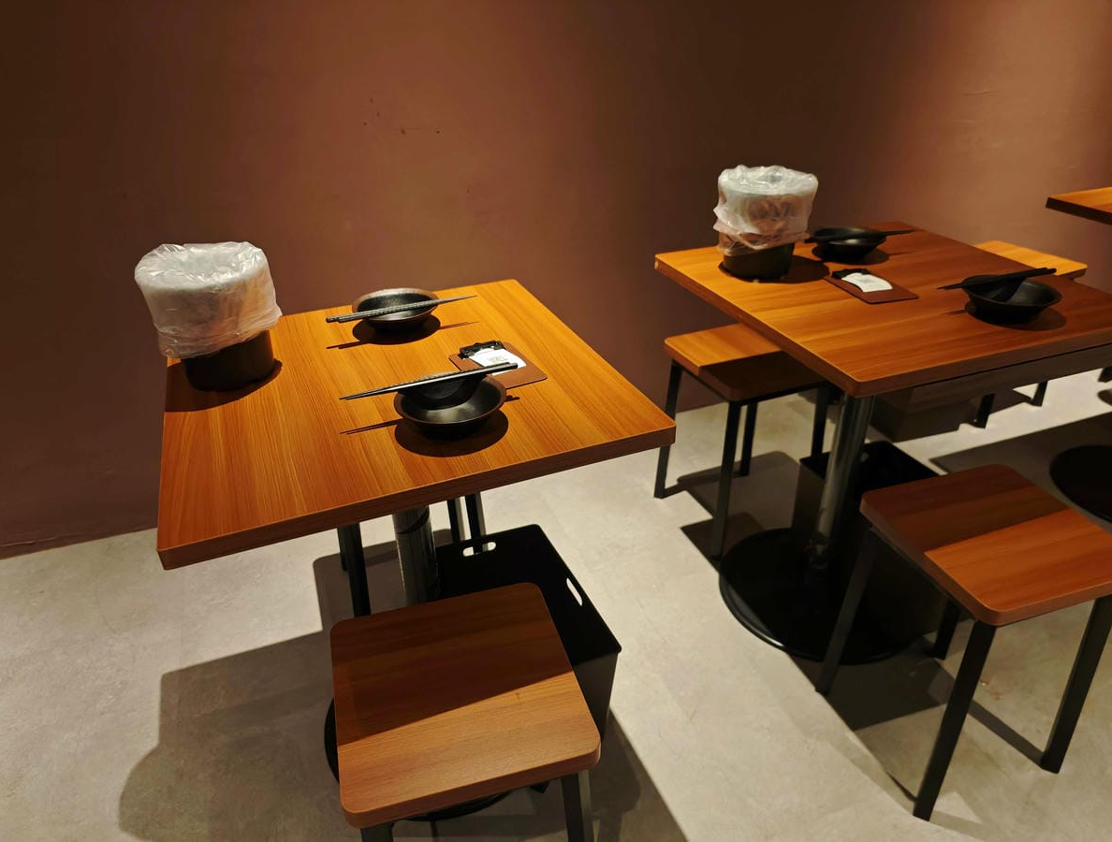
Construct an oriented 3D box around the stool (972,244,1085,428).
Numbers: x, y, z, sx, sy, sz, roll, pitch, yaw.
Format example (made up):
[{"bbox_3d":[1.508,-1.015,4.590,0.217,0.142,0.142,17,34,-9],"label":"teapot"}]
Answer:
[{"bbox_3d":[1.379,-0.279,2.371,0.297,0.475,0.295,-15,33,-21],"label":"stool"}]

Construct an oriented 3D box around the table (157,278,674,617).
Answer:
[{"bbox_3d":[-0.233,0.252,1.282,0.601,0.750,0.606,-13,32,-19],"label":"table"}]

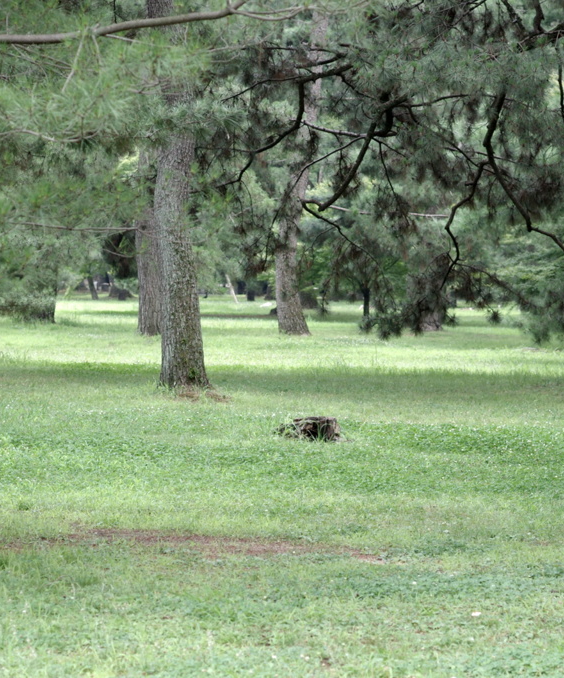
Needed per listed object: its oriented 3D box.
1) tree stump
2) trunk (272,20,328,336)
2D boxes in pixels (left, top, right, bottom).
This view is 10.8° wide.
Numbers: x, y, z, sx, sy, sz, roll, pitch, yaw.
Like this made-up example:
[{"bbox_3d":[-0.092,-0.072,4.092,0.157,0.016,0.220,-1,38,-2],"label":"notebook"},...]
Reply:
[{"bbox_3d":[0.250,0.814,27.100,0.580,0.220,0.500,0,1,0],"label":"tree stump"},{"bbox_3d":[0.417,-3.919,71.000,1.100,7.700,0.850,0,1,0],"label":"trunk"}]

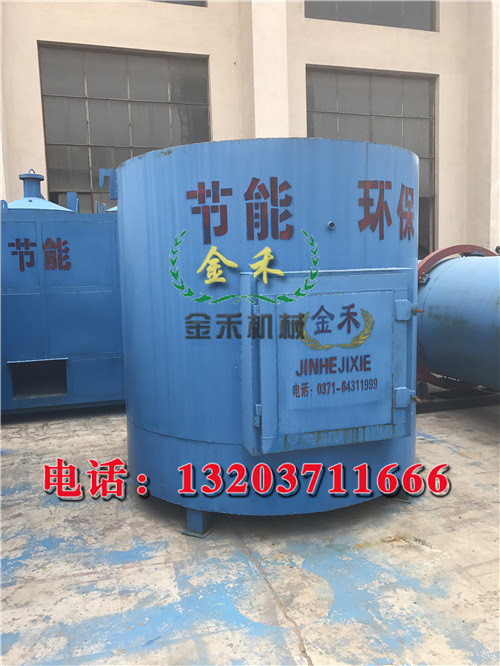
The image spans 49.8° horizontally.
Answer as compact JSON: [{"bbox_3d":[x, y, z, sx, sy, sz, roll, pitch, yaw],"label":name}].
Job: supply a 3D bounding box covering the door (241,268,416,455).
[{"bbox_3d":[0.402,0.125,2.743,0.857,0.873,0.170,-3,6,-17],"label":"door"}]

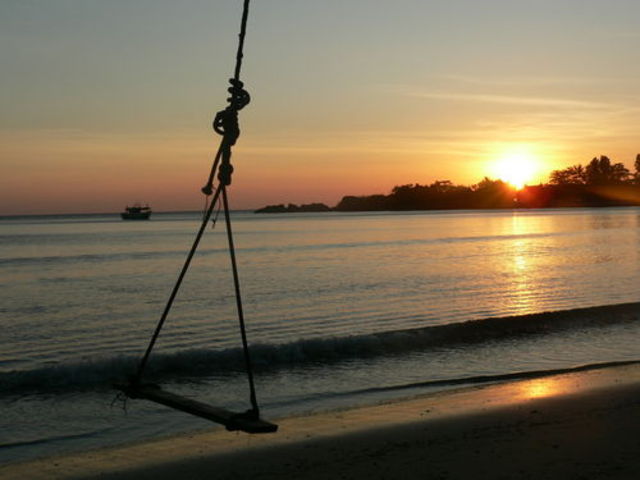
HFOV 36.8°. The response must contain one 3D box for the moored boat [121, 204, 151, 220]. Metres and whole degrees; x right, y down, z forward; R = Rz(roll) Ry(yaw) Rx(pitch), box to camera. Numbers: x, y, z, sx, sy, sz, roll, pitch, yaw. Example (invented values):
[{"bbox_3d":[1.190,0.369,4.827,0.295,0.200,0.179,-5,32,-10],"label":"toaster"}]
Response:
[{"bbox_3d":[-58.373,-8.724,305.000,9.500,4.700,3.300,-2,2,-10],"label":"moored boat"}]

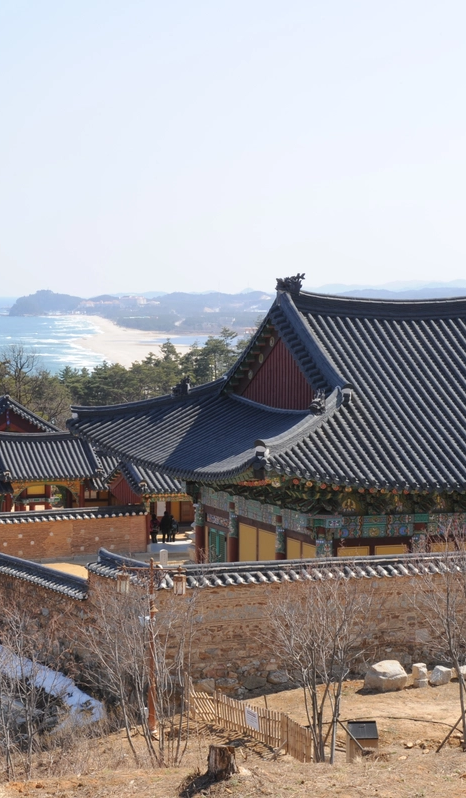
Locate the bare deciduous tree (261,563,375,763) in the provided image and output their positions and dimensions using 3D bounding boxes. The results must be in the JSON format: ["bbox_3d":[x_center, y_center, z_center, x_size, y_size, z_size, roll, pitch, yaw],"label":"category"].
[{"bbox_3d":[2.005,6.179,45.300,2.673,4.683,2.673,0,3,0],"label":"bare deciduous tree"}]

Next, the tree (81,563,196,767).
[{"bbox_3d":[-2.187,6.144,44.700,2.638,4.713,2.638,0,3,0],"label":"tree"}]

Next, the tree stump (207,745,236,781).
[{"bbox_3d":[-0.243,8.035,42.700,0.597,0.715,0.597,0,3,0],"label":"tree stump"}]

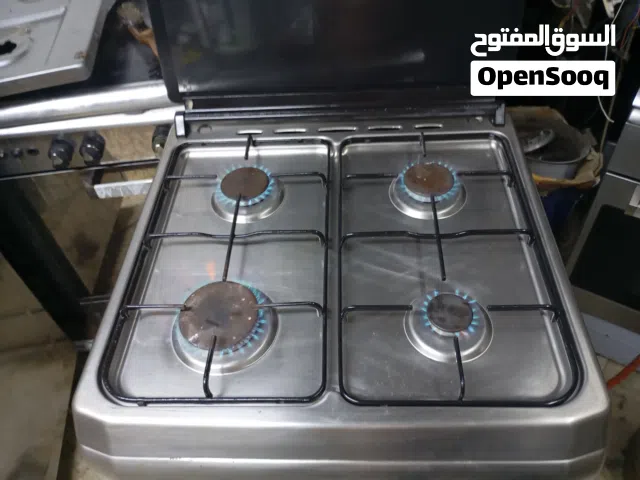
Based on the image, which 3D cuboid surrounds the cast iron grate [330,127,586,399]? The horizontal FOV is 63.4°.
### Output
[{"bbox_3d":[0.166,-0.004,0.722,0.276,0.035,0.479,-1,48,3],"label":"cast iron grate"}]

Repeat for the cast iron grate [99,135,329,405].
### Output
[{"bbox_3d":[-0.124,0.001,0.739,0.274,0.035,0.479,-1,48,3],"label":"cast iron grate"}]

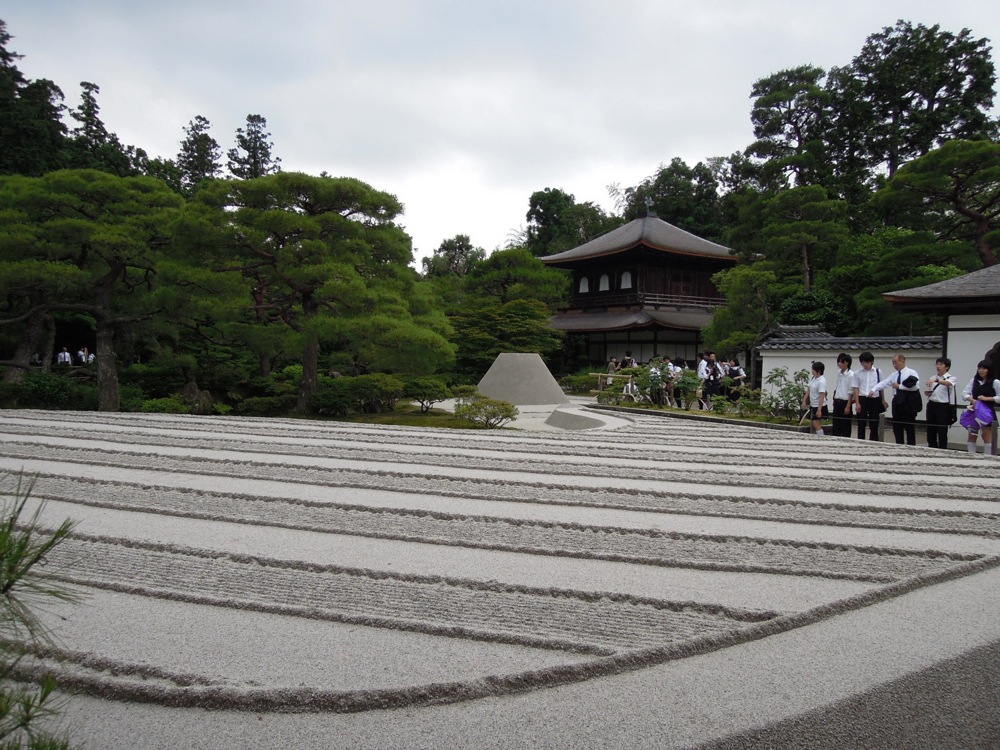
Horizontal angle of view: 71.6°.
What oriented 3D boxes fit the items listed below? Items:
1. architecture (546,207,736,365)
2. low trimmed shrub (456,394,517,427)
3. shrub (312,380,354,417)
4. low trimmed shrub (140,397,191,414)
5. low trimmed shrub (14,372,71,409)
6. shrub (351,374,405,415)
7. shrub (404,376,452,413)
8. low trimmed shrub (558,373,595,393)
[{"bbox_3d":[8.371,-4.497,39.880,9.300,9.889,9.500,0,2,-31],"label":"architecture"},{"bbox_3d":[-0.278,0.732,14.300,1.280,0.720,1.188,1,2,-1],"label":"low trimmed shrub"},{"bbox_3d":[-3.867,0.546,16.100,0.946,0.811,0.927,1,2,-13],"label":"shrub"},{"bbox_3d":[-7.697,0.727,16.000,1.164,0.448,1.020,0,2,-26],"label":"low trimmed shrub"},{"bbox_3d":[-11.218,0.417,17.000,1.427,0.928,1.324,0,2,-33],"label":"low trimmed shrub"},{"bbox_3d":[-3.039,0.471,17.200,1.299,0.939,1.273,1,2,-10],"label":"shrub"},{"bbox_3d":[-1.805,0.486,17.500,1.175,0.869,1.151,1,2,-6],"label":"shrub"},{"bbox_3d":[3.123,0.327,28.300,1.584,0.831,1.469,1,2,6],"label":"low trimmed shrub"}]

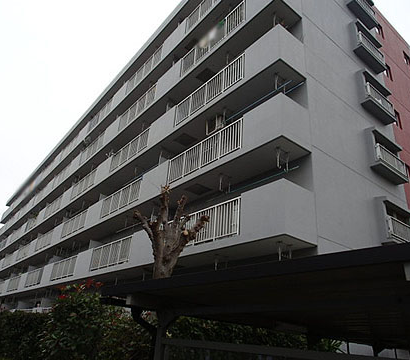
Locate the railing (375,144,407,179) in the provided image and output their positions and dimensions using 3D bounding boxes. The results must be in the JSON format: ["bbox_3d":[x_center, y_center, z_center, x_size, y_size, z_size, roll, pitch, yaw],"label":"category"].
[{"bbox_3d":[6.833,-0.655,12.683,2.000,0.600,0.200,22,-30,-33],"label":"railing"}]

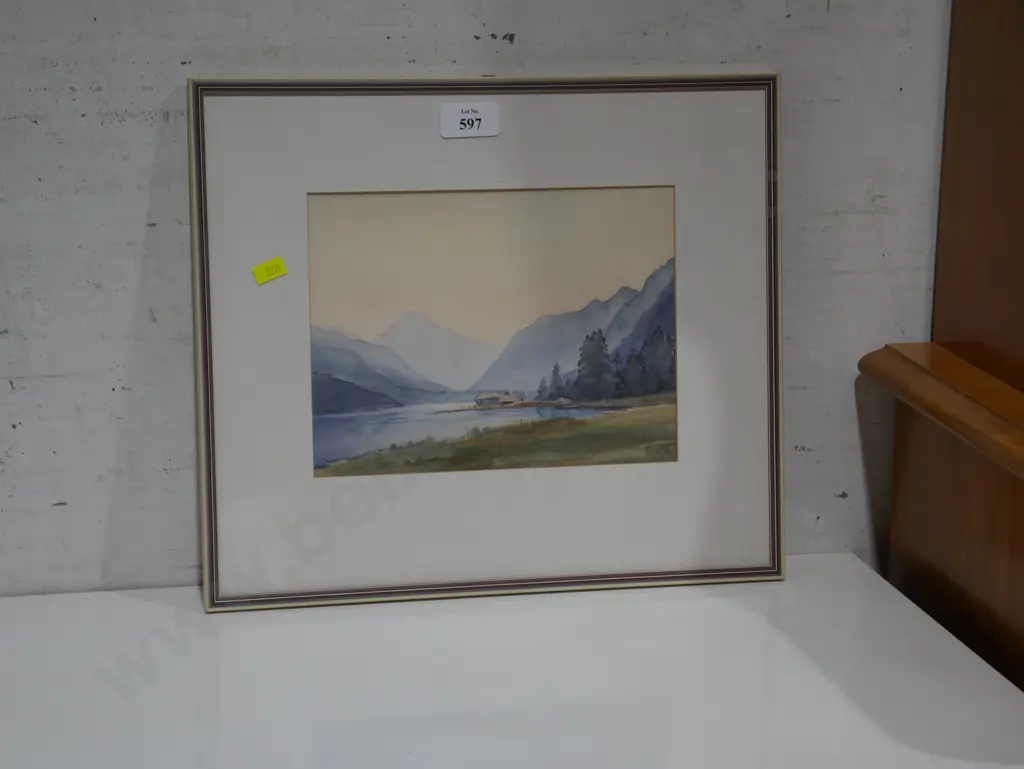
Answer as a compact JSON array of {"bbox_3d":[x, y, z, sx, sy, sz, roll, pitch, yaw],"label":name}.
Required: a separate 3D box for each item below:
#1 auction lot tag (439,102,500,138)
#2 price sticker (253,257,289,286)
[{"bbox_3d":[-0.027,-0.172,1.620,0.038,0.022,0.001,-3,5,-13],"label":"auction lot tag"},{"bbox_3d":[-0.155,-0.073,1.599,0.021,0.012,0.001,-24,9,-10],"label":"price sticker"}]

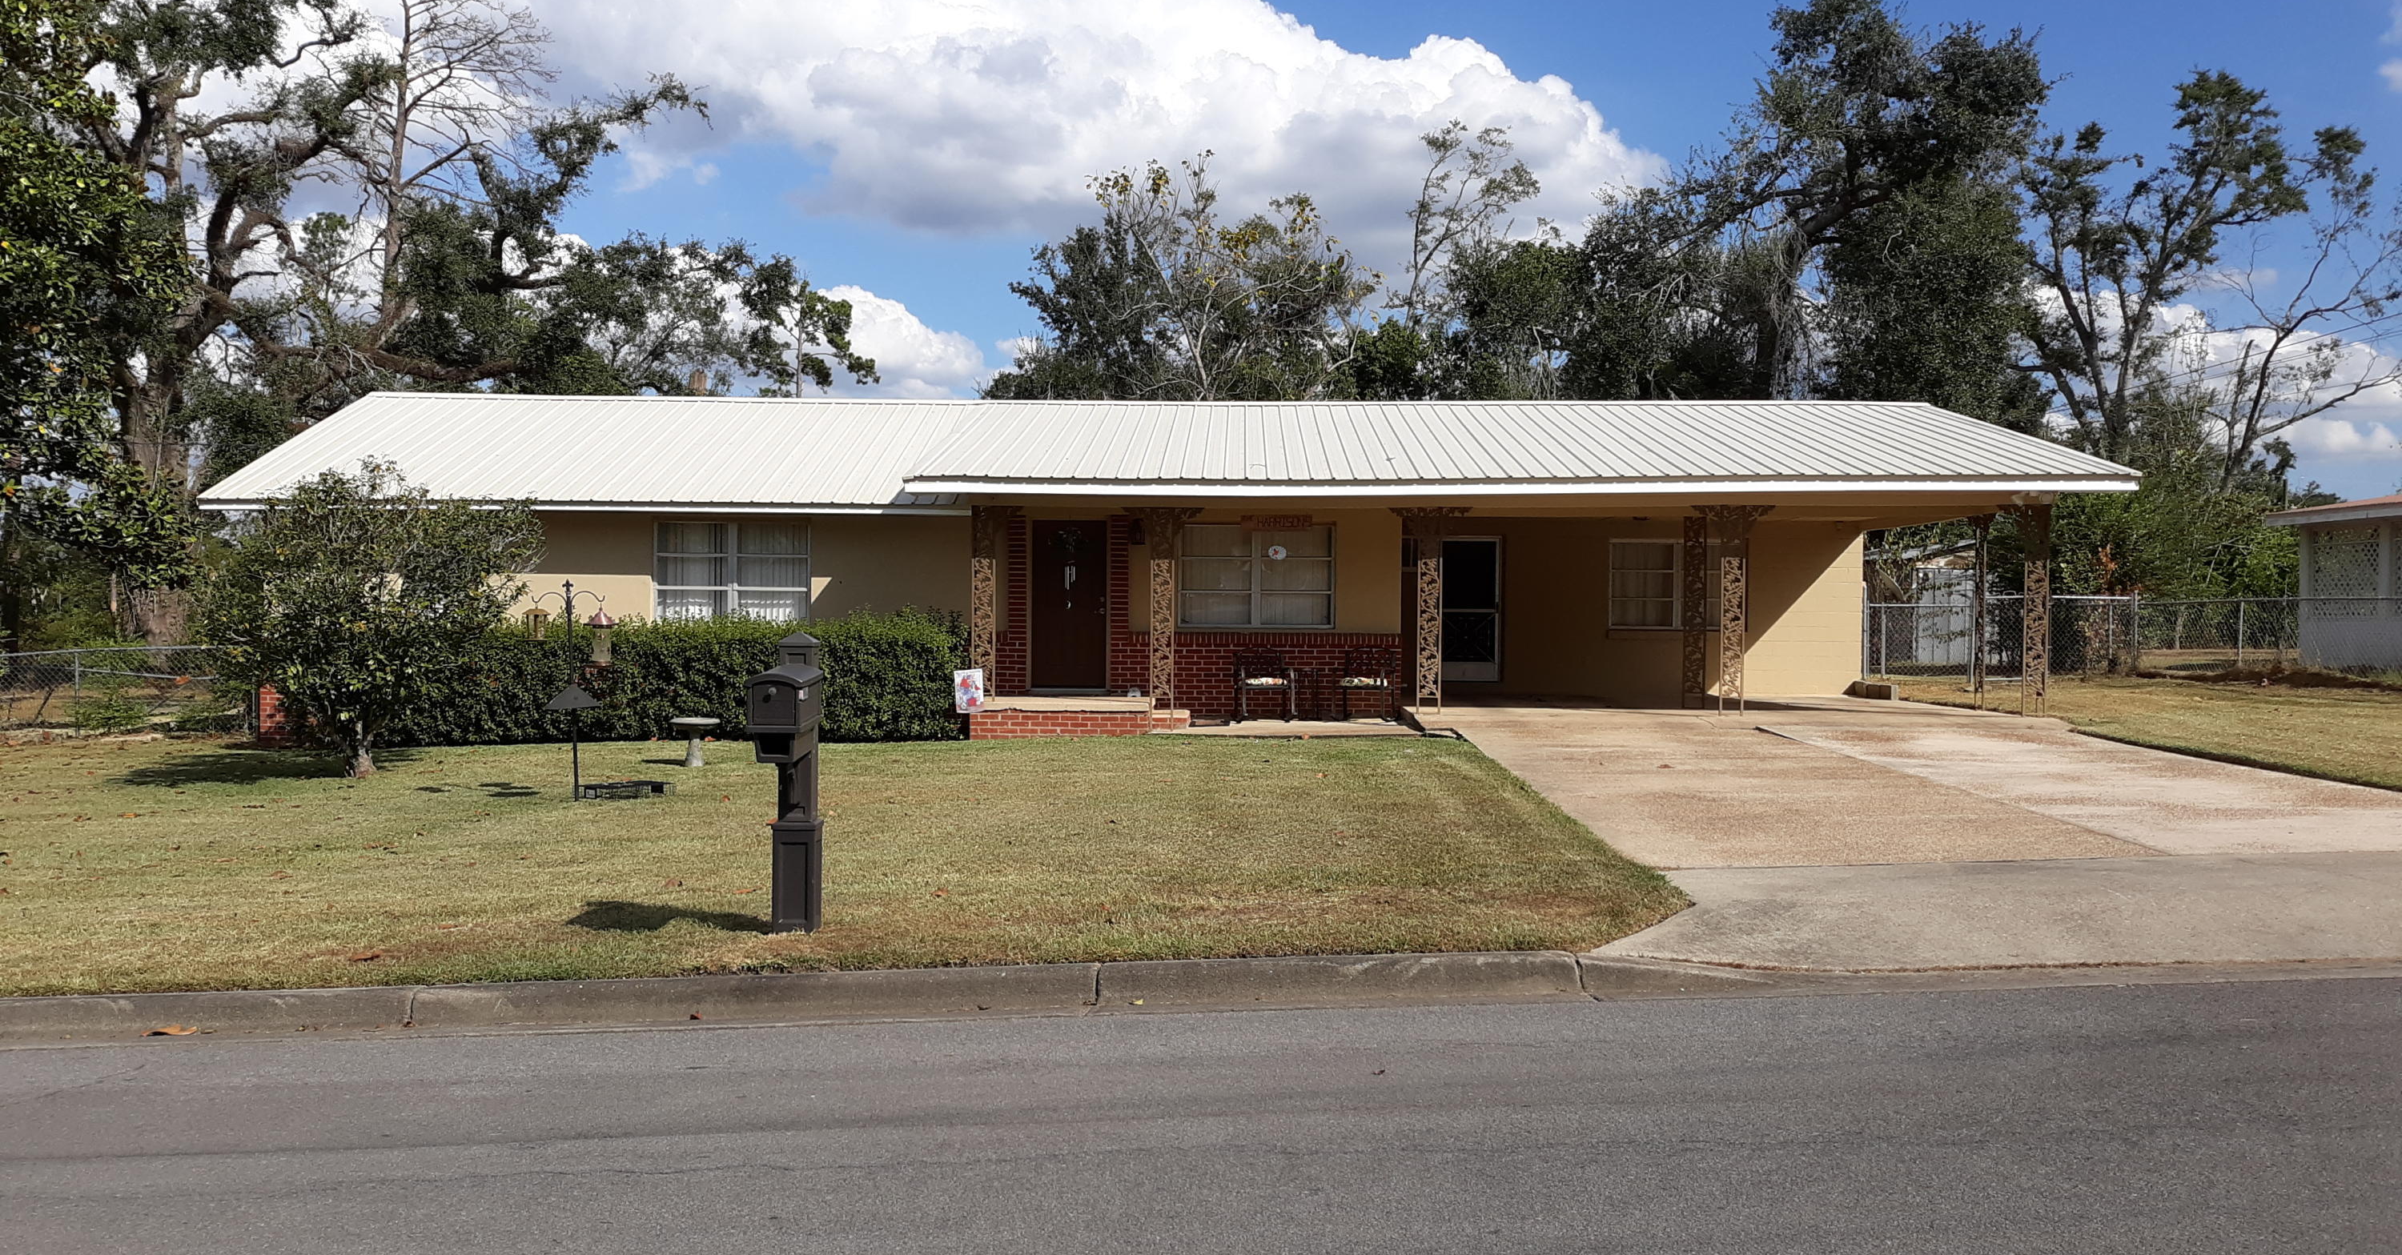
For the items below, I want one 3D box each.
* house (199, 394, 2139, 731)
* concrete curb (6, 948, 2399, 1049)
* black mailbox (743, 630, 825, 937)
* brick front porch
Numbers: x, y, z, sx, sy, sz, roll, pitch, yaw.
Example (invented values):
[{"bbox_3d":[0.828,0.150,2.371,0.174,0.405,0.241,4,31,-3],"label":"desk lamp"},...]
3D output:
[{"bbox_3d":[-0.850,-0.972,25.400,21.200,4.300,10.600,0,0,1],"label":"house"},{"bbox_3d":[0.560,1.501,8.200,10.600,0.170,0.350,0,0,-10],"label":"concrete curb"},{"bbox_3d":[-1.885,0.708,8.820,0.255,1.390,0.560,0,0,-1],"label":"black mailbox"},{"bbox_3d":[-1.330,1.014,21.700,2.400,0.400,1.700,0,0,1],"label":"brick front porch"}]

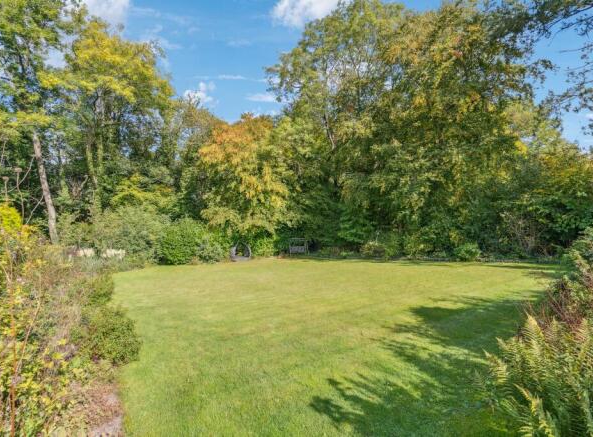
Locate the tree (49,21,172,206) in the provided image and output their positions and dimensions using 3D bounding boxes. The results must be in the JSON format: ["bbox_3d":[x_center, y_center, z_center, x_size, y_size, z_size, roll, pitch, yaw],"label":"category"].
[{"bbox_3d":[-17.000,-8.500,27.500,9.800,20.020,9.400,0,0,0],"label":"tree"}]

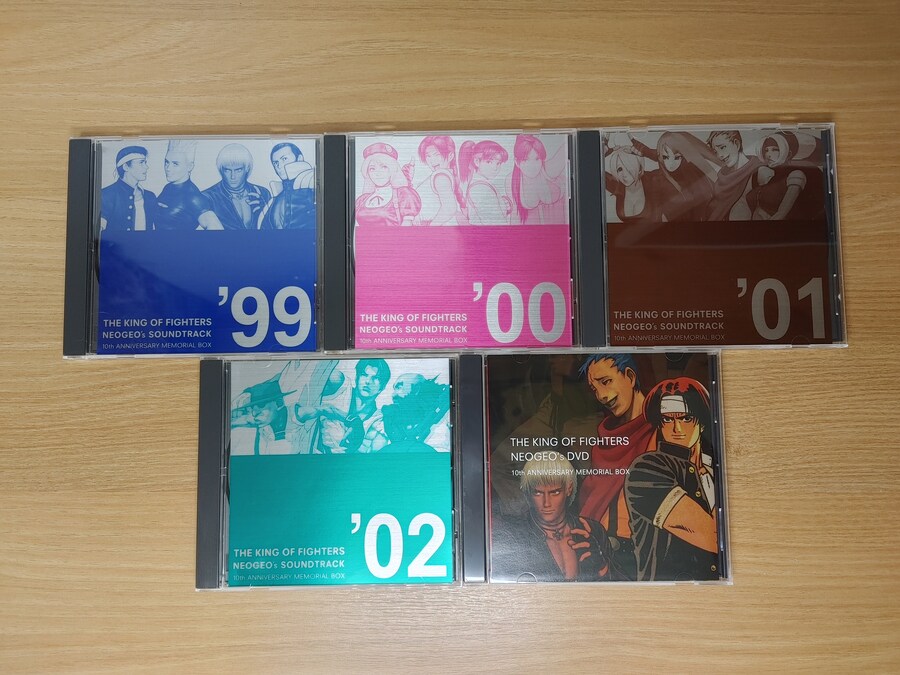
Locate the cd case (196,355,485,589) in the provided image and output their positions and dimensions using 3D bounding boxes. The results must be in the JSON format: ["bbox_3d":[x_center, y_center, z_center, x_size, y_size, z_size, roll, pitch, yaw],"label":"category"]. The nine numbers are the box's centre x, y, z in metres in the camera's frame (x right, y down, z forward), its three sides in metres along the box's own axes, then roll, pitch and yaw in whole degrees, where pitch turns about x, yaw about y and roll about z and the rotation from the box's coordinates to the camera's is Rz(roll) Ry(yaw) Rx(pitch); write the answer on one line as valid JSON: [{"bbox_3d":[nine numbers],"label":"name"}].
[{"bbox_3d":[-0.065,0.073,0.371,0.142,0.010,0.125,-1,86,1],"label":"cd case"}]

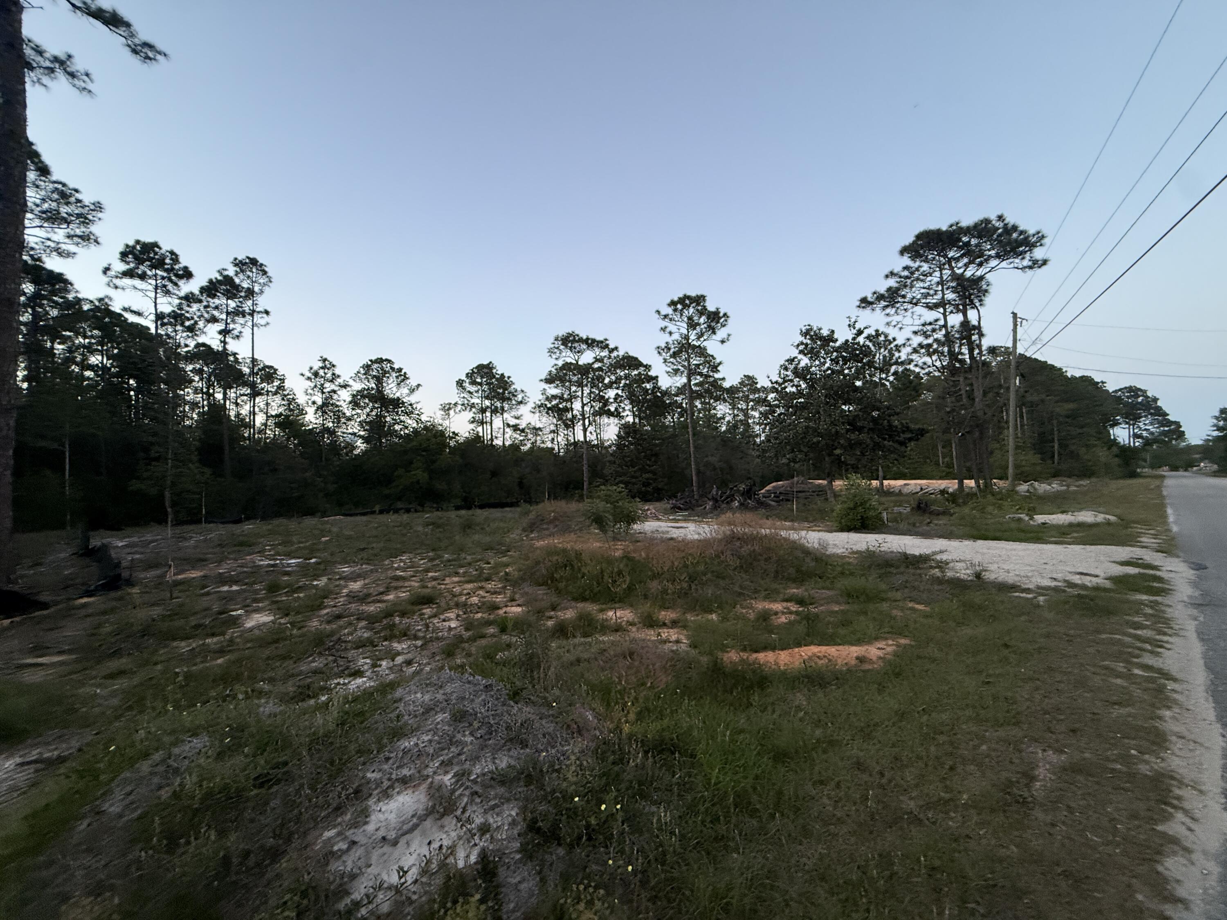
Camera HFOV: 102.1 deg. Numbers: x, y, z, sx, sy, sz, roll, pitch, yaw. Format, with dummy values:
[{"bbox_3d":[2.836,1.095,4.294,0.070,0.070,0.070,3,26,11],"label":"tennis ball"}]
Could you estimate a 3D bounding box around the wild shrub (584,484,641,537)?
[{"bbox_3d":[-0.030,1.040,9.700,1.120,1.070,1.050,0,-1,0],"label":"wild shrub"}]

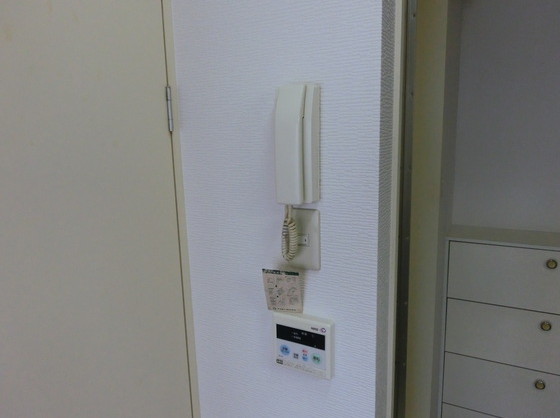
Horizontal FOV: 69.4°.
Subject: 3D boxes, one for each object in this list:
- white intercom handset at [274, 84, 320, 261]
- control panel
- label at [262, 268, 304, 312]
[{"bbox_3d":[0.034,-0.059,0.745,0.065,0.322,0.060,4,11,28],"label":"white intercom handset"},{"bbox_3d":[0.048,0.276,0.825,0.129,0.118,0.020,4,11,28],"label":"control panel"},{"bbox_3d":[0.007,0.168,0.816,0.077,0.095,0.008,3,24,20],"label":"label"}]

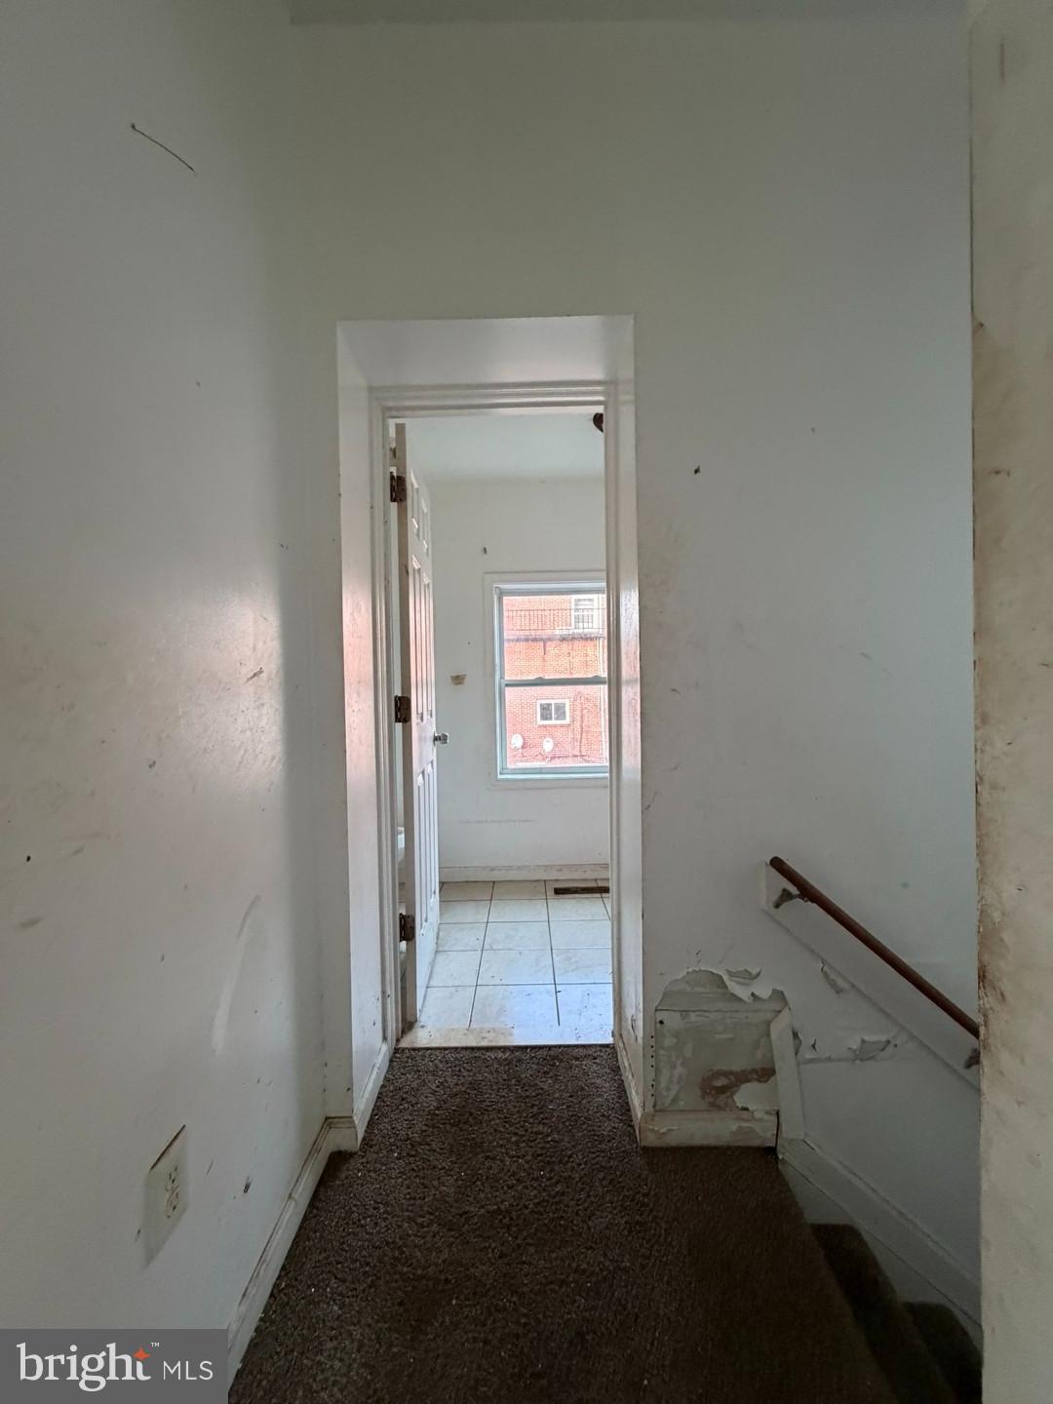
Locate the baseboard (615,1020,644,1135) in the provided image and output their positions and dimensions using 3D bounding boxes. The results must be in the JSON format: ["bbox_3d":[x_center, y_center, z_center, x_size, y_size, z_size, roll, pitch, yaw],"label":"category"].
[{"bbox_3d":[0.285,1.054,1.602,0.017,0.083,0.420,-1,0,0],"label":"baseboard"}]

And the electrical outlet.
[{"bbox_3d":[-0.498,0.683,0.794,0.010,0.121,0.083,-1,0,0],"label":"electrical outlet"}]

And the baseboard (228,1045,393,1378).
[{"bbox_3d":[-0.456,1.070,1.357,0.082,0.083,0.910,-1,0,0],"label":"baseboard"}]

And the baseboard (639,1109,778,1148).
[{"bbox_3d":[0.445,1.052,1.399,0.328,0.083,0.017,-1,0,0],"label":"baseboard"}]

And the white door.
[{"bbox_3d":[-0.428,0.073,2.291,0.037,2.030,0.710,-1,0,-3],"label":"white door"}]

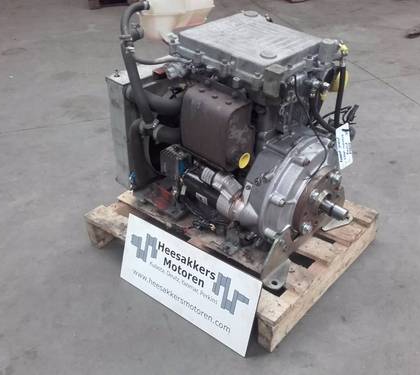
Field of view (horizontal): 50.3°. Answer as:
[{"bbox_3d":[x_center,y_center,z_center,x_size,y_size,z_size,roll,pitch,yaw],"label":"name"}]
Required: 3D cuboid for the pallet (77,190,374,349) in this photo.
[{"bbox_3d":[0.082,0.170,1.913,0.971,0.134,0.760,22,38,36],"label":"pallet"}]

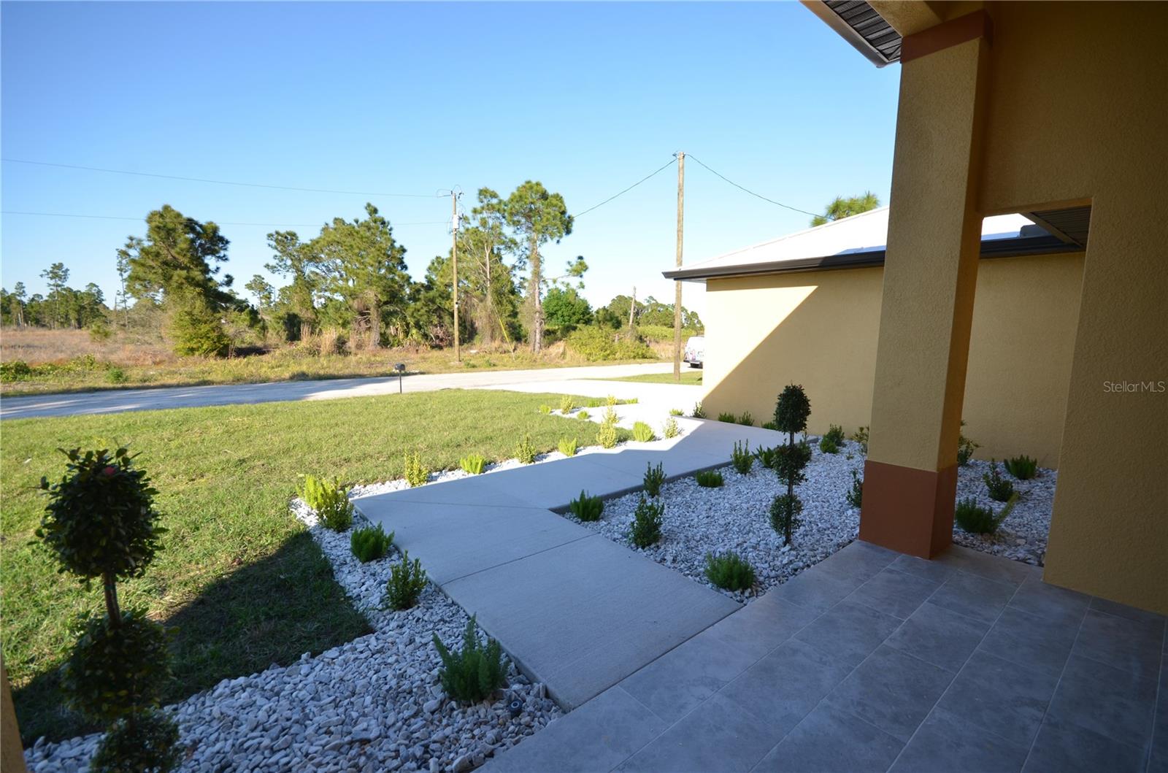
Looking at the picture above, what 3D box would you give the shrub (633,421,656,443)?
[{"bbox_3d":[0.919,0.675,7.378,0.360,0.290,0.360,1,6,0],"label":"shrub"}]

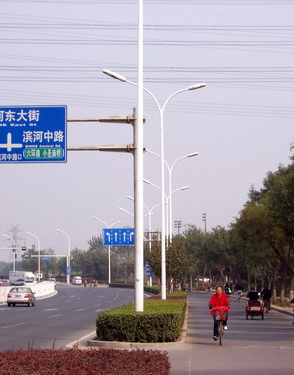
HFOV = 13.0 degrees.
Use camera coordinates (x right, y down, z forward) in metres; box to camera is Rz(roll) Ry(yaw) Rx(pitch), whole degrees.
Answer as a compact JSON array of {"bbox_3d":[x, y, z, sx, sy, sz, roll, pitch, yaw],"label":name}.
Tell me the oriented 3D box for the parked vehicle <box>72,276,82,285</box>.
[{"bbox_3d":[-14.327,19.275,265.000,1.680,1.720,4.200,1,-4,-12],"label":"parked vehicle"}]

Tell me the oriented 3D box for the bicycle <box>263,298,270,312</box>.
[{"bbox_3d":[7.117,6.828,75.800,0.600,1.050,1.720,0,-4,1],"label":"bicycle"}]

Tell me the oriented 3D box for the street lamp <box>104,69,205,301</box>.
[{"bbox_3d":[0.373,0.262,62.300,4.900,11.950,0.350,0,-4,0],"label":"street lamp"}]

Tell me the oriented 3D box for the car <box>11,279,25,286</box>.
[{"bbox_3d":[-28.422,21.106,285.000,4.100,1.460,1.660,0,-4,-5],"label":"car"}]

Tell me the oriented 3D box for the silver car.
[{"bbox_3d":[-9.309,8.120,95.500,1.690,1.450,4.350,0,-4,0],"label":"silver car"}]

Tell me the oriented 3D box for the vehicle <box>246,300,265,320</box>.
[{"bbox_3d":[5.115,5.775,60.600,0.870,1.000,2.100,0,-4,1],"label":"vehicle"}]

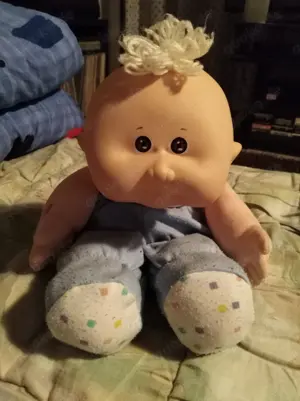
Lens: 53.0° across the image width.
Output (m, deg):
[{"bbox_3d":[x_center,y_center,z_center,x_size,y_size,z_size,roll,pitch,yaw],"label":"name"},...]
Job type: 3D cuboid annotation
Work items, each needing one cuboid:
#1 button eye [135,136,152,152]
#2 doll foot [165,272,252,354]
[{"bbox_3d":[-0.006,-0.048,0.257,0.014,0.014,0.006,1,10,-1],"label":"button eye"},{"bbox_3d":[0.052,0.096,0.264,0.076,0.070,0.050,-3,5,-11],"label":"doll foot"}]

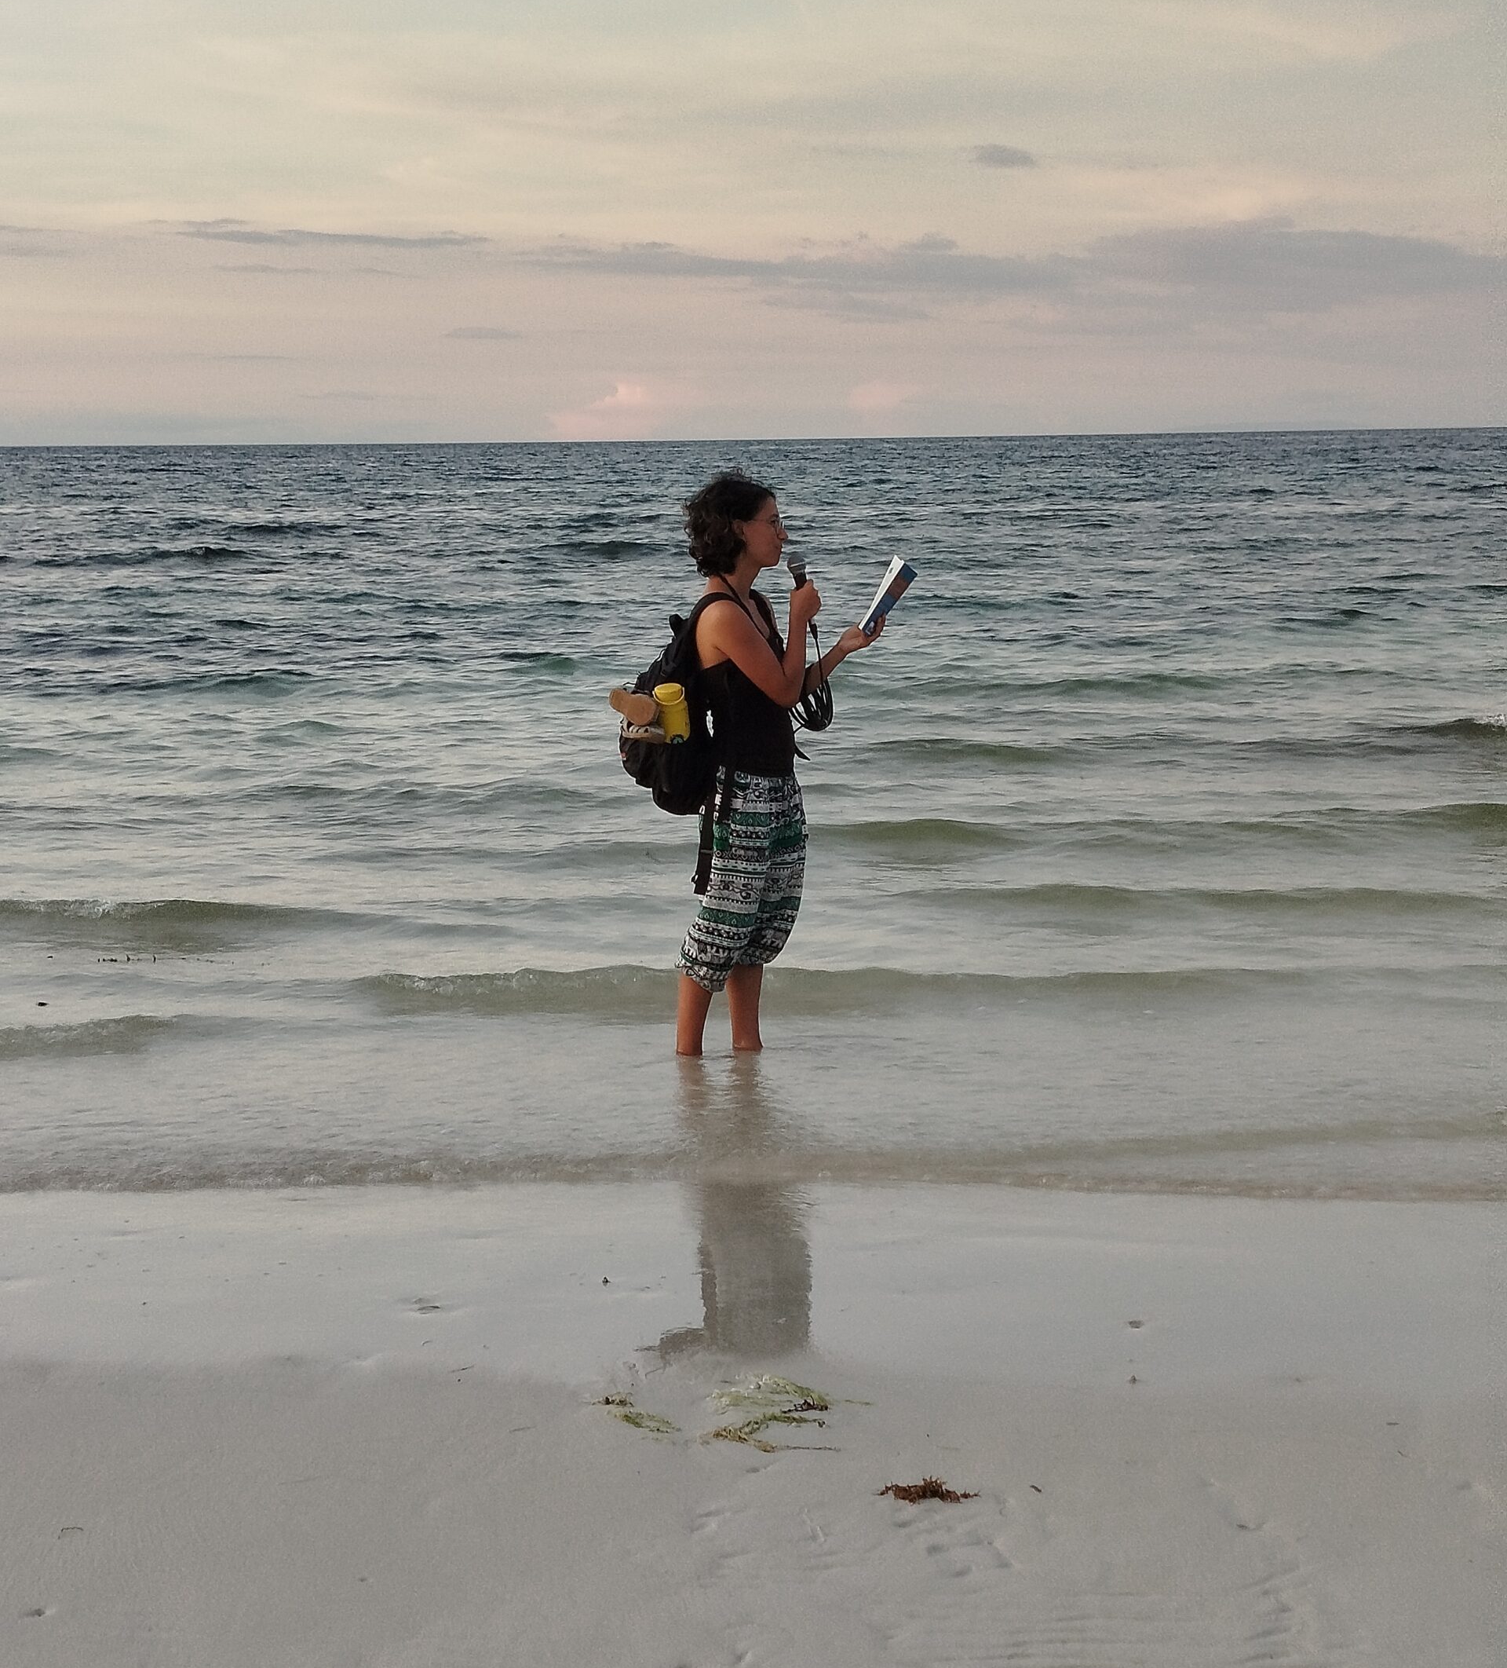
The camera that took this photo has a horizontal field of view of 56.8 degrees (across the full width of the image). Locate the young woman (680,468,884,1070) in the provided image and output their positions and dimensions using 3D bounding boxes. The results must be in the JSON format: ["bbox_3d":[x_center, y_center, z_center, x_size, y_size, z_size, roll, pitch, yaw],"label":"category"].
[{"bbox_3d":[0.061,-0.096,3.591,0.550,1.622,0.460,3,16,12],"label":"young woman"}]

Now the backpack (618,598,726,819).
[{"bbox_3d":[-0.211,-0.317,3.548,0.260,0.550,0.310,3,16,12],"label":"backpack"}]

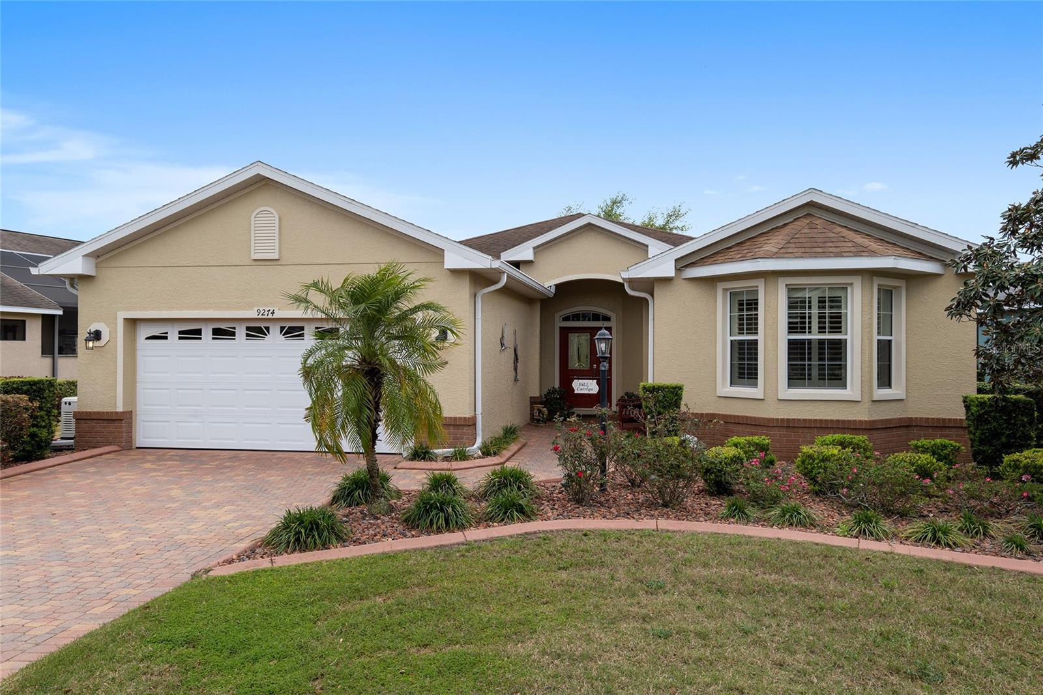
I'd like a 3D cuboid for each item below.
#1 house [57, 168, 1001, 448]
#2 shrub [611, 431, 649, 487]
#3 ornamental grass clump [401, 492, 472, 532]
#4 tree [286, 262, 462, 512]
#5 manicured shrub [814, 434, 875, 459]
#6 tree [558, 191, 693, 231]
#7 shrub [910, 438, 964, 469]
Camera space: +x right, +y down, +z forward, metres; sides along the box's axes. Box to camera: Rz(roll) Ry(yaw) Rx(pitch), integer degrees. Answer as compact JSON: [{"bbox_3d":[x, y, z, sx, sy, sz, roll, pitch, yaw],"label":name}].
[{"bbox_3d":[0.955,-1.126,19.444,14.900,5.750,17.750,0,0,10],"label":"house"},{"bbox_3d":[1.359,1.346,9.200,0.500,0.640,0.500,0,0,9],"label":"shrub"},{"bbox_3d":[-0.776,1.470,6.925,0.660,0.319,0.660,0,0,0],"label":"ornamental grass clump"},{"bbox_3d":[-1.573,0.366,8.100,1.800,2.590,1.800,0,0,9],"label":"tree"},{"bbox_3d":[4.450,1.462,10.400,0.800,0.460,0.720,0,0,9],"label":"manicured shrub"},{"bbox_3d":[5.243,-2.953,38.000,7.400,9.800,7.200,0,0,0],"label":"tree"},{"bbox_3d":[5.788,1.484,10.500,0.710,0.420,0.660,0,0,9],"label":"shrub"}]

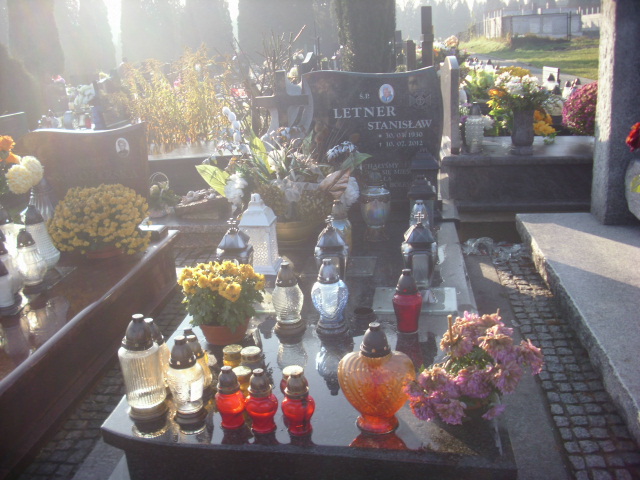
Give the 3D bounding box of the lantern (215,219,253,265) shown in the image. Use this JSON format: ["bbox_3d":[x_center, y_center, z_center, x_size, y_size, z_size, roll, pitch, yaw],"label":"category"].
[{"bbox_3d":[-0.368,0.063,2.934,0.145,0.325,0.145,-1,16,7],"label":"lantern"}]

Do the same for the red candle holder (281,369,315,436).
[{"bbox_3d":[-0.056,0.433,1.856,0.086,0.180,0.086,-1,16,7],"label":"red candle holder"}]

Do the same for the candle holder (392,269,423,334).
[{"bbox_3d":[0.314,0.216,2.443,0.106,0.224,0.106,-1,16,7],"label":"candle holder"}]

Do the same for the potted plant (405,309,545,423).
[{"bbox_3d":[0.412,0.340,1.848,0.340,0.288,0.299,-1,17,7],"label":"potted plant"}]

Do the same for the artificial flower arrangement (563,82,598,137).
[{"bbox_3d":[2.304,-1.046,5.691,0.556,0.549,0.556,-1,17,7],"label":"artificial flower arrangement"}]

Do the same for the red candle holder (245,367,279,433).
[{"bbox_3d":[-0.158,0.436,1.873,0.090,0.177,0.090,-1,16,7],"label":"red candle holder"}]

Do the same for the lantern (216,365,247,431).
[{"bbox_3d":[-0.233,0.399,1.750,0.076,0.157,0.076,-1,16,8],"label":"lantern"}]

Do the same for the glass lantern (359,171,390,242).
[{"bbox_3d":[0.283,-0.178,3.569,0.158,0.355,0.158,-1,16,7],"label":"glass lantern"}]

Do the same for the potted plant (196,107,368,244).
[{"bbox_3d":[-0.167,-0.320,3.355,0.800,0.640,0.550,-1,16,8],"label":"potted plant"}]

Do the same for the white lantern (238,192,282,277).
[{"bbox_3d":[-0.260,-0.033,2.929,0.165,0.335,0.165,-1,16,8],"label":"white lantern"}]

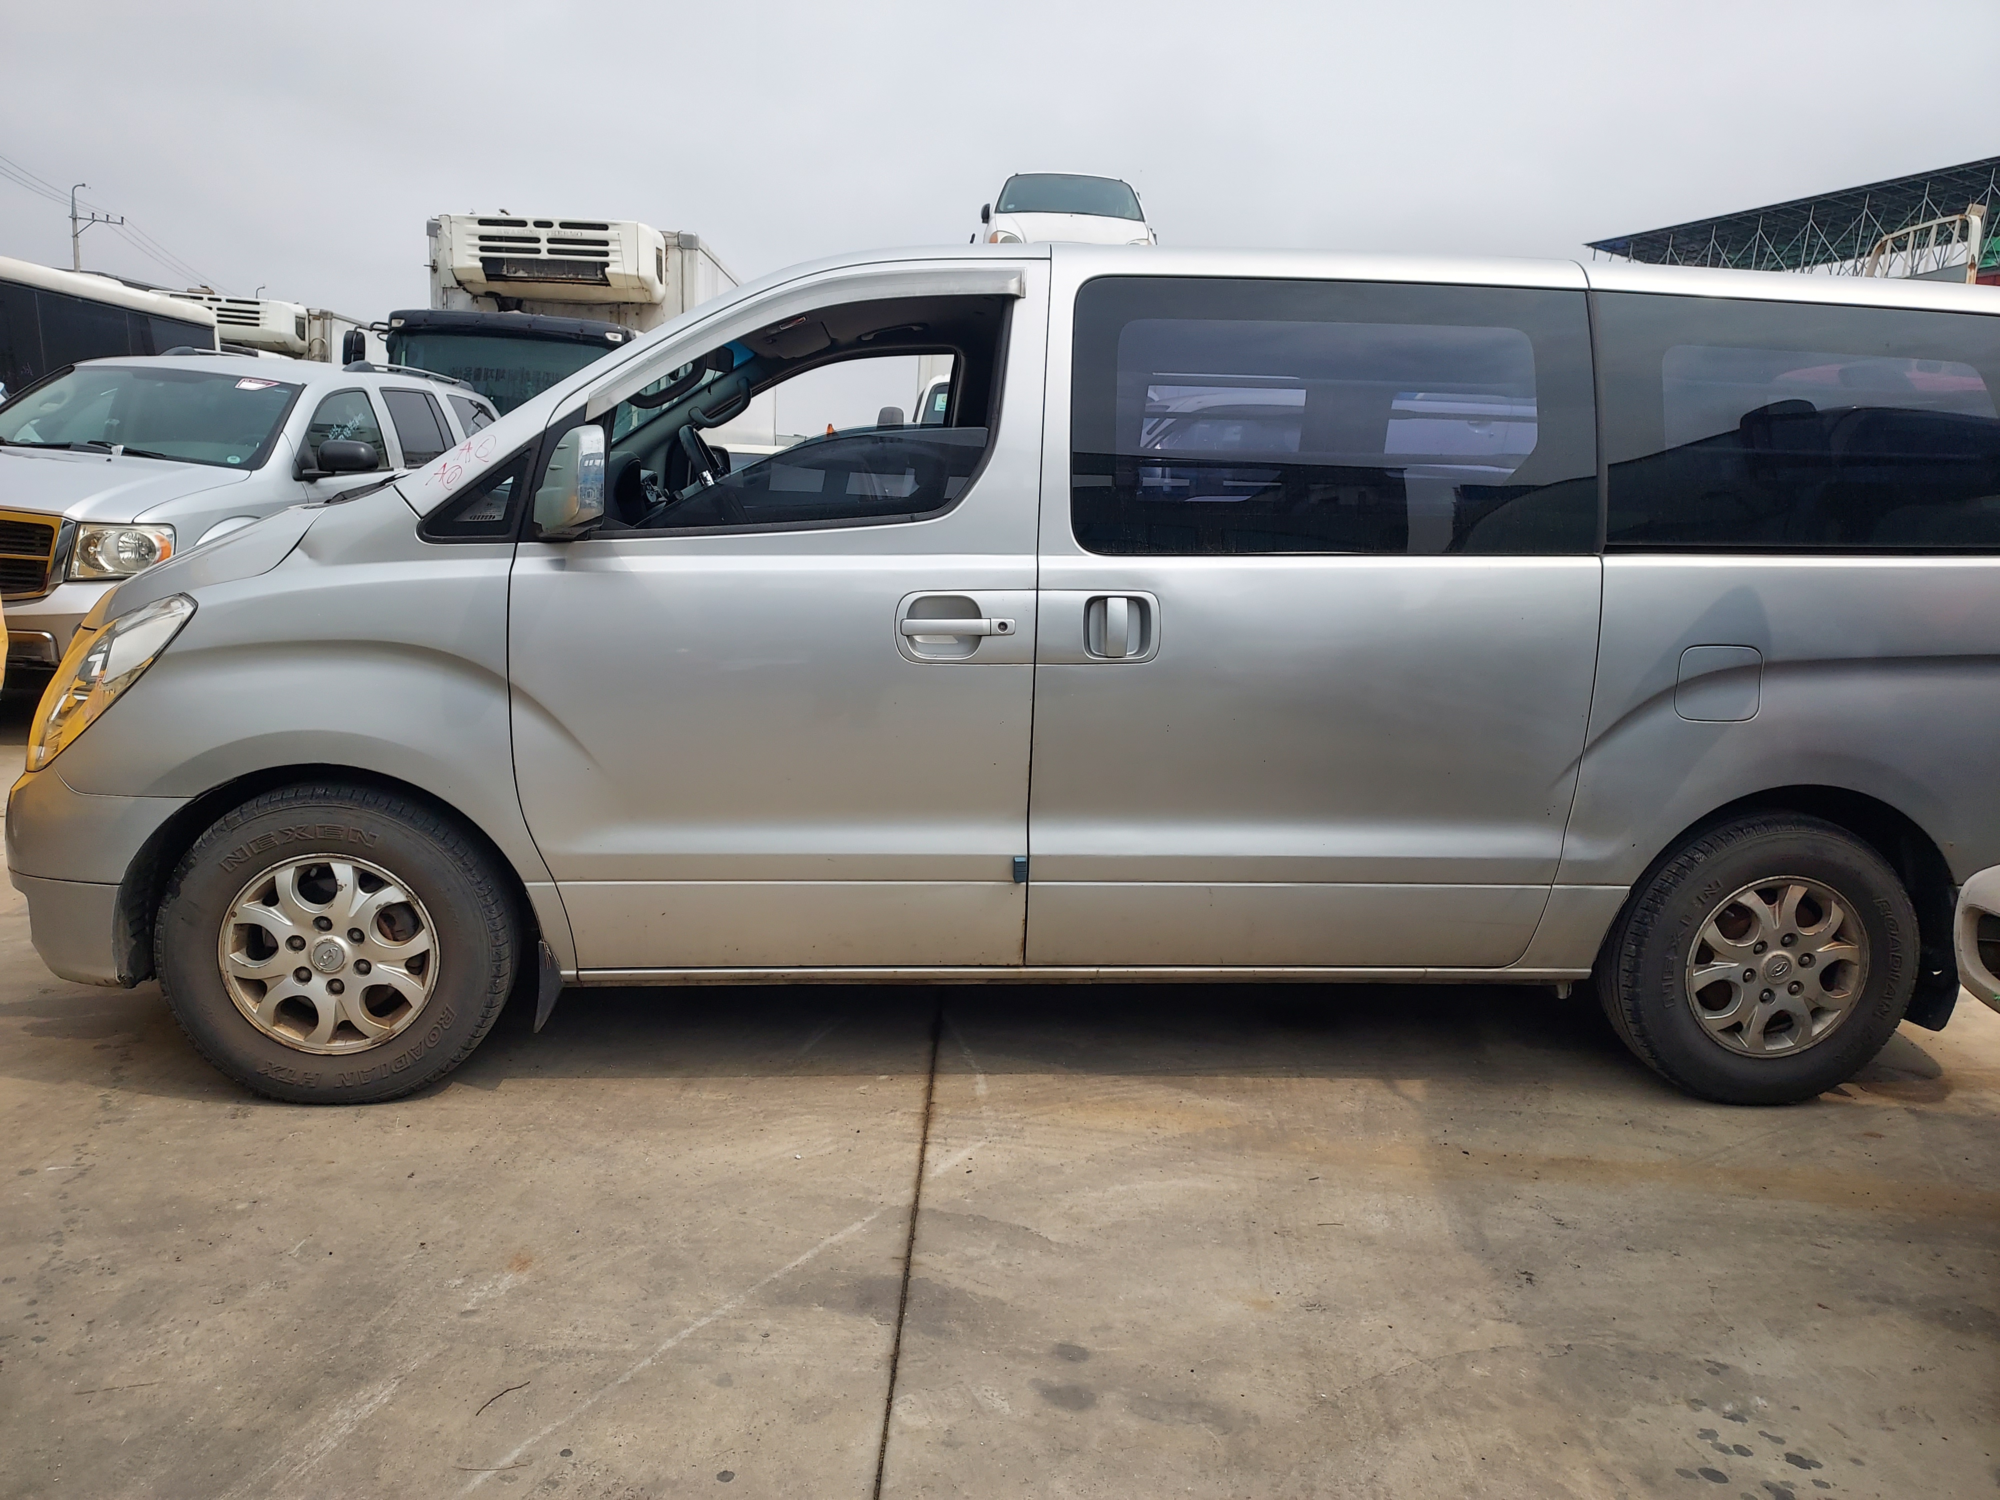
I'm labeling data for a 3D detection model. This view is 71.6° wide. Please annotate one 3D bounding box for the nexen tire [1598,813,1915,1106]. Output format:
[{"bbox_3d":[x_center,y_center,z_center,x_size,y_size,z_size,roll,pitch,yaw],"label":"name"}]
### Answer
[{"bbox_3d":[1.785,0.476,3.283,0.700,0.690,0.220,1,10,-5],"label":"nexen tire"}]

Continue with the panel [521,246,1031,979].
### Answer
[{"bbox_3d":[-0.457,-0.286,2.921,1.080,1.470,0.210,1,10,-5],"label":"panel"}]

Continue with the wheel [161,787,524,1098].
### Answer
[{"bbox_3d":[-1.400,0.403,2.978,0.700,0.690,0.220,1,10,-5],"label":"wheel"}]

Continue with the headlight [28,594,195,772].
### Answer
[{"bbox_3d":[-1.877,-0.150,2.954,0.500,0.400,0.400,1,10,-5],"label":"headlight"}]

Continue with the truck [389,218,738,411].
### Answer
[{"bbox_3d":[-4.102,-3.353,15.062,2.420,3.650,8.200,2,10,-3],"label":"truck"}]

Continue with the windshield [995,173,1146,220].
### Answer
[{"bbox_3d":[0.695,-5.449,13.700,1.450,0.500,0.500,2,10,-3],"label":"windshield"}]

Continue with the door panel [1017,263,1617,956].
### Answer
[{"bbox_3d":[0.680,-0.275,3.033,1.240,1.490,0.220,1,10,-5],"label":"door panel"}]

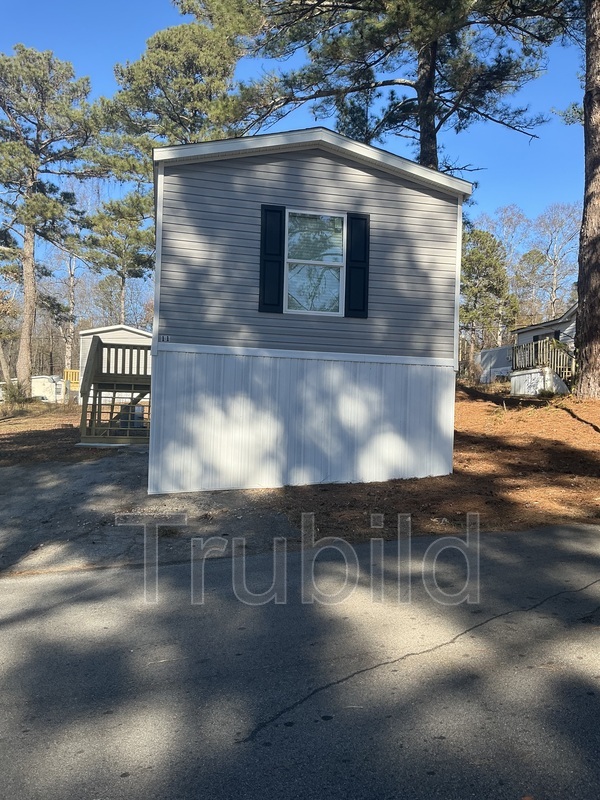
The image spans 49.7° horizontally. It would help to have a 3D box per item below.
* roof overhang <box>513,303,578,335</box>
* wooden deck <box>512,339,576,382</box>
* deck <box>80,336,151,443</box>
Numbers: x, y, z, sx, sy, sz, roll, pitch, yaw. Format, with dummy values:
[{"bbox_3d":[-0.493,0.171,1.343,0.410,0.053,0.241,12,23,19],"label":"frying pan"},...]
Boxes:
[{"bbox_3d":[9.816,-3.115,25.426,1.000,0.650,4.300,2,-1,-13],"label":"roof overhang"},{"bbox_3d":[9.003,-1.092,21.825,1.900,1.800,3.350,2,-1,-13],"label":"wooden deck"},{"bbox_3d":[-4.403,-0.276,16.100,1.600,2.580,3.400,2,-1,-13],"label":"deck"}]

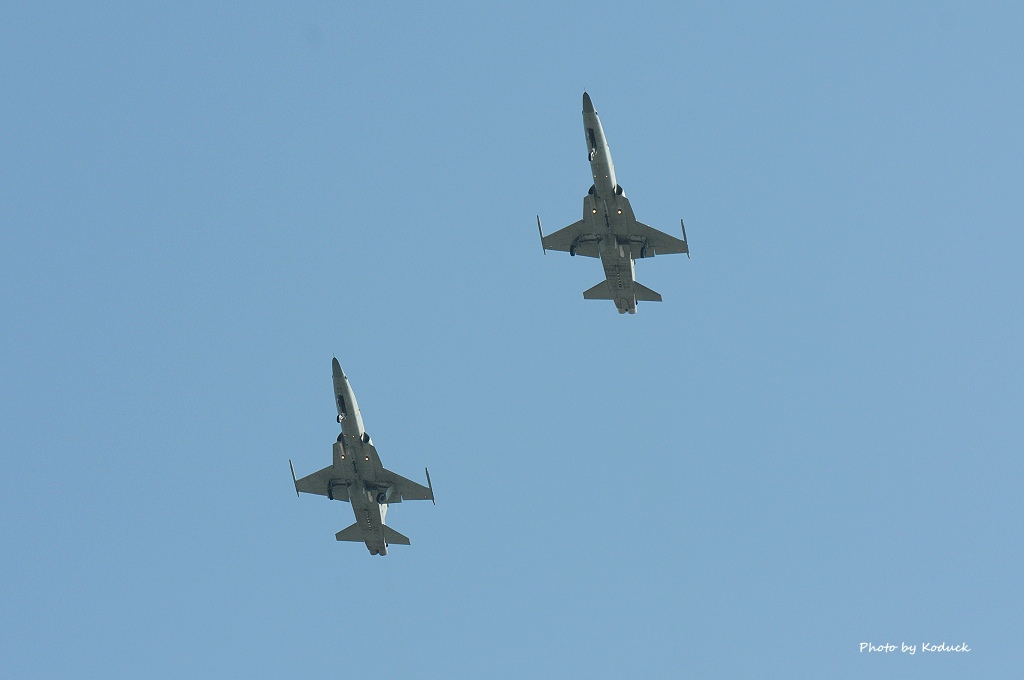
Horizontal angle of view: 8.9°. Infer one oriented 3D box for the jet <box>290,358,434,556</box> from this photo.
[{"bbox_3d":[-8.519,6.176,364.505,8.200,4.080,14.500,3,-50,18],"label":"jet"}]

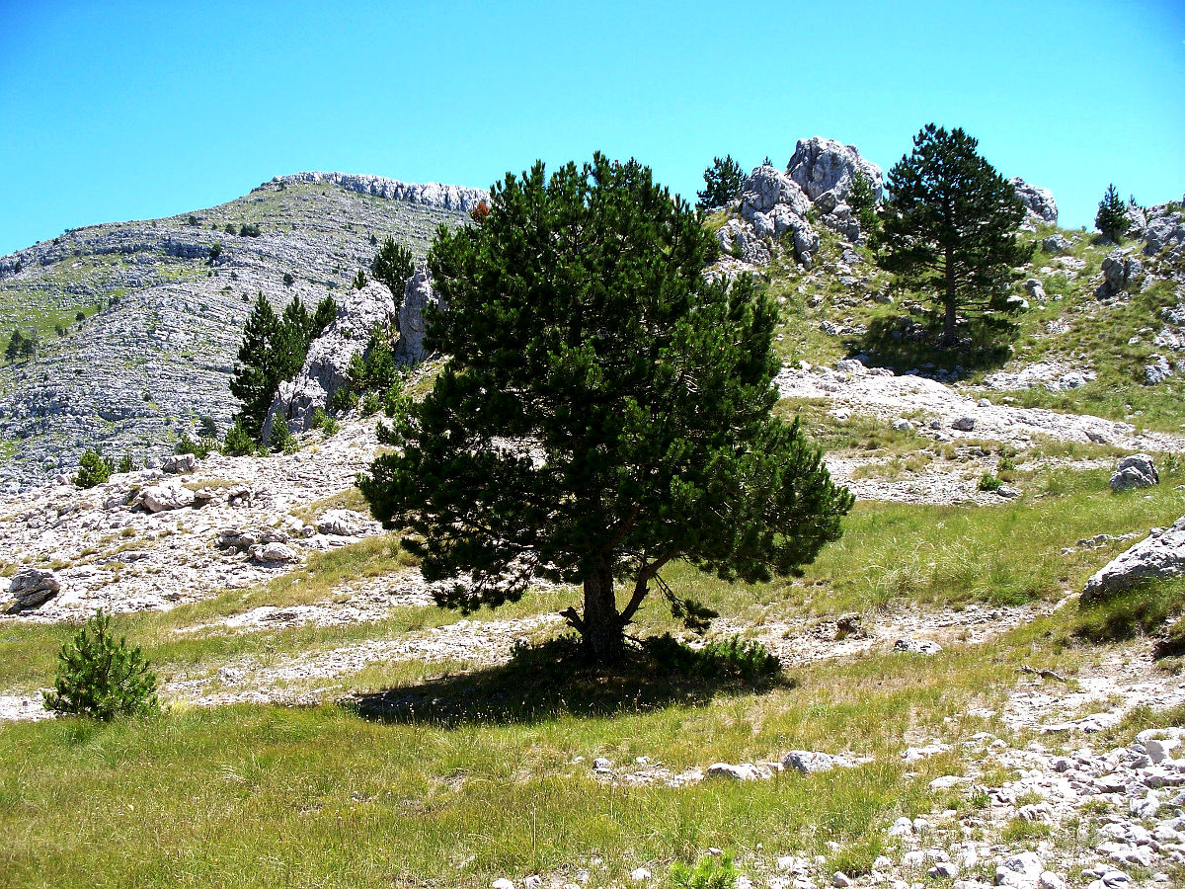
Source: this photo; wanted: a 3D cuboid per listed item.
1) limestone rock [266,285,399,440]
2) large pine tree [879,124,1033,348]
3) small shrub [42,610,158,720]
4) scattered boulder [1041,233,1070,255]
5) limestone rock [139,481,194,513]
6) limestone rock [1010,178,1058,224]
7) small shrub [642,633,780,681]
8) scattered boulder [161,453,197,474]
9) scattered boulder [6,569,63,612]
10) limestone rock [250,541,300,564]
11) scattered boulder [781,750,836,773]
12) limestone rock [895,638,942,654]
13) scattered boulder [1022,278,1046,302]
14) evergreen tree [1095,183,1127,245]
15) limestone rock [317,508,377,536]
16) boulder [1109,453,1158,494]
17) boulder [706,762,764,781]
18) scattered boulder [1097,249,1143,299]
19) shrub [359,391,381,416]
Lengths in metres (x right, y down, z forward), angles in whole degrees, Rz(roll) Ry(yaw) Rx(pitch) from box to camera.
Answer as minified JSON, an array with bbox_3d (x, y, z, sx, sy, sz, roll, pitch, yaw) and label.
[{"bbox_3d":[-8.766,-2.867,54.000,4.441,5.080,3.109,0,2,0],"label":"limestone rock"},{"bbox_3d":[10.827,-6.201,48.000,4.537,6.658,4.537,0,-2,13],"label":"large pine tree"},{"bbox_3d":[-4.441,1.985,14.500,1.023,0.970,0.972,1,-2,-17],"label":"small shrub"},{"bbox_3d":[15.289,-6.603,53.000,0.943,0.748,0.755,0,-2,16],"label":"scattered boulder"},{"bbox_3d":[-9.512,1.160,36.000,1.193,0.686,0.895,0,2,0],"label":"limestone rock"},{"bbox_3d":[15.823,-8.757,58.000,1.851,1.673,1.481,0,-2,15],"label":"limestone rock"},{"bbox_3d":[1.279,2.278,17.300,1.487,0.494,0.966,0,2,0],"label":"small shrub"},{"bbox_3d":[-10.556,0.491,41.000,0.906,0.537,0.679,0,2,0],"label":"scattered boulder"},{"bbox_3d":[-9.024,2.354,26.000,0.894,0.712,0.715,0,2,0],"label":"scattered boulder"},{"bbox_3d":[-6.117,2.074,31.000,0.989,0.400,0.742,0,-2,0],"label":"limestone rock"},{"bbox_3d":[1.448,2.111,10.700,0.368,0.134,0.276,0,-2,8],"label":"scattered boulder"},{"bbox_3d":[3.956,2.454,19.500,0.574,0.203,0.431,0,-2,0],"label":"limestone rock"},{"bbox_3d":[13.976,-4.899,51.000,0.751,0.789,0.563,0,2,0],"label":"scattered boulder"},{"bbox_3d":[19.352,-8.636,60.000,1.250,2.300,1.250,0,-1,18],"label":"evergreen tree"},{"bbox_3d":[-4.747,1.494,31.000,1.142,0.517,0.856,0,2,0],"label":"limestone rock"},{"bbox_3d":[9.089,0.481,27.000,0.862,0.646,0.689,-1,-2,19],"label":"boulder"},{"bbox_3d":[0.956,2.174,10.700,0.407,0.138,0.285,0,-2,0],"label":"boulder"},{"bbox_3d":[15.048,-4.870,46.000,1.327,1.412,1.062,-1,-2,18],"label":"scattered boulder"},{"bbox_3d":[-6.614,-1.208,48.000,0.648,0.737,0.648,0,-2,-8],"label":"shrub"}]

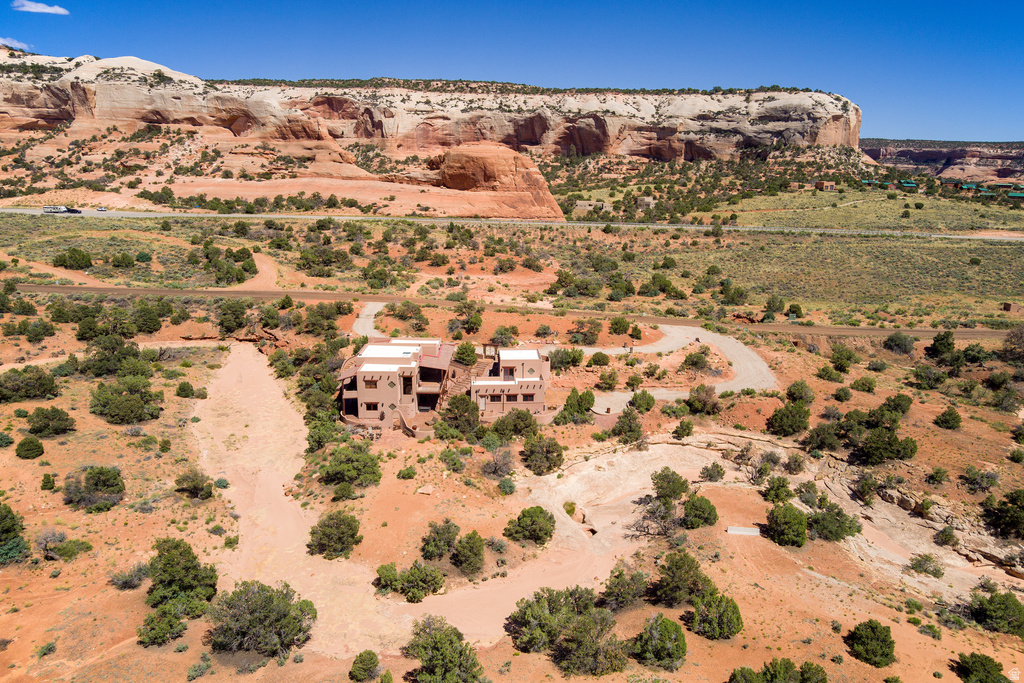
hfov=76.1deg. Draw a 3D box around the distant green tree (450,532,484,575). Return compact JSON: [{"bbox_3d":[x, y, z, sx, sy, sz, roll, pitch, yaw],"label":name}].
[{"bbox_3d":[-4.140,19.940,61.540,3.010,4.210,3.010,0,15,0],"label":"distant green tree"}]

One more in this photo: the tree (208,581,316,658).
[{"bbox_3d":[-19.760,22.020,51.830,8.400,5.290,7.310,0,15,0],"label":"tree"}]

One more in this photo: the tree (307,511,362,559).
[{"bbox_3d":[-17.740,19.290,65.410,5.400,4.430,4.970,0,15,0],"label":"tree"}]

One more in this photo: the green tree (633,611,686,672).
[{"bbox_3d":[11.210,22.720,49.550,3.940,4.140,3.940,0,15,0],"label":"green tree"}]

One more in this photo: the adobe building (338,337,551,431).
[{"bbox_3d":[-9.900,5.580,96.450,29.500,8.800,14.500,0,15,0],"label":"adobe building"}]

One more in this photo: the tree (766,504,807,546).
[{"bbox_3d":[26.990,18.160,64.580,4.050,4.050,4.050,0,15,0],"label":"tree"}]

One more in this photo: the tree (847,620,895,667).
[{"bbox_3d":[27.060,22.730,49.240,3.390,3.290,3.390,0,15,0],"label":"tree"}]

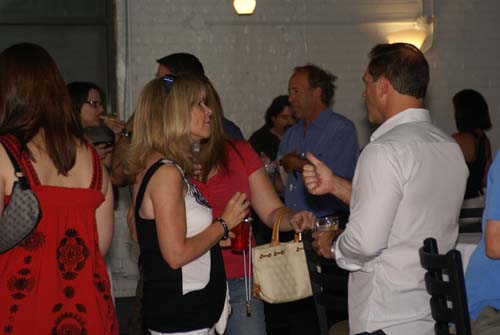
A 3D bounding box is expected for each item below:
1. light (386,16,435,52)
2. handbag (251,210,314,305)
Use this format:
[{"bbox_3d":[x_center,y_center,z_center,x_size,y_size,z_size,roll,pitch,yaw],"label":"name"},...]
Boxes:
[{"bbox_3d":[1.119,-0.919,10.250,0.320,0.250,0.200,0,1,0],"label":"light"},{"bbox_3d":[0.129,0.321,5.300,0.230,0.330,0.110,-3,1,-30],"label":"handbag"}]

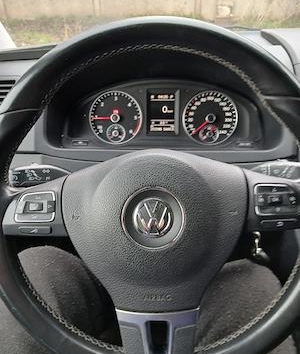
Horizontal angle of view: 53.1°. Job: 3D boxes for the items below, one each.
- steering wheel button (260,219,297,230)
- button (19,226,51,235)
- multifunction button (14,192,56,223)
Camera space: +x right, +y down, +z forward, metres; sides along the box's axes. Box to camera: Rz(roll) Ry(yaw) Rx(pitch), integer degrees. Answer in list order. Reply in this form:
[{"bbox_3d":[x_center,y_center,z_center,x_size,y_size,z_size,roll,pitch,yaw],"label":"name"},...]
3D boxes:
[{"bbox_3d":[0.134,0.049,0.311,0.036,0.009,0.007,-2,10,3],"label":"steering wheel button"},{"bbox_3d":[-0.124,0.058,0.325,0.034,0.009,0.007,-2,10,3],"label":"button"},{"bbox_3d":[-0.124,0.033,0.324,0.042,0.033,0.010,-2,2,3],"label":"multifunction button"}]

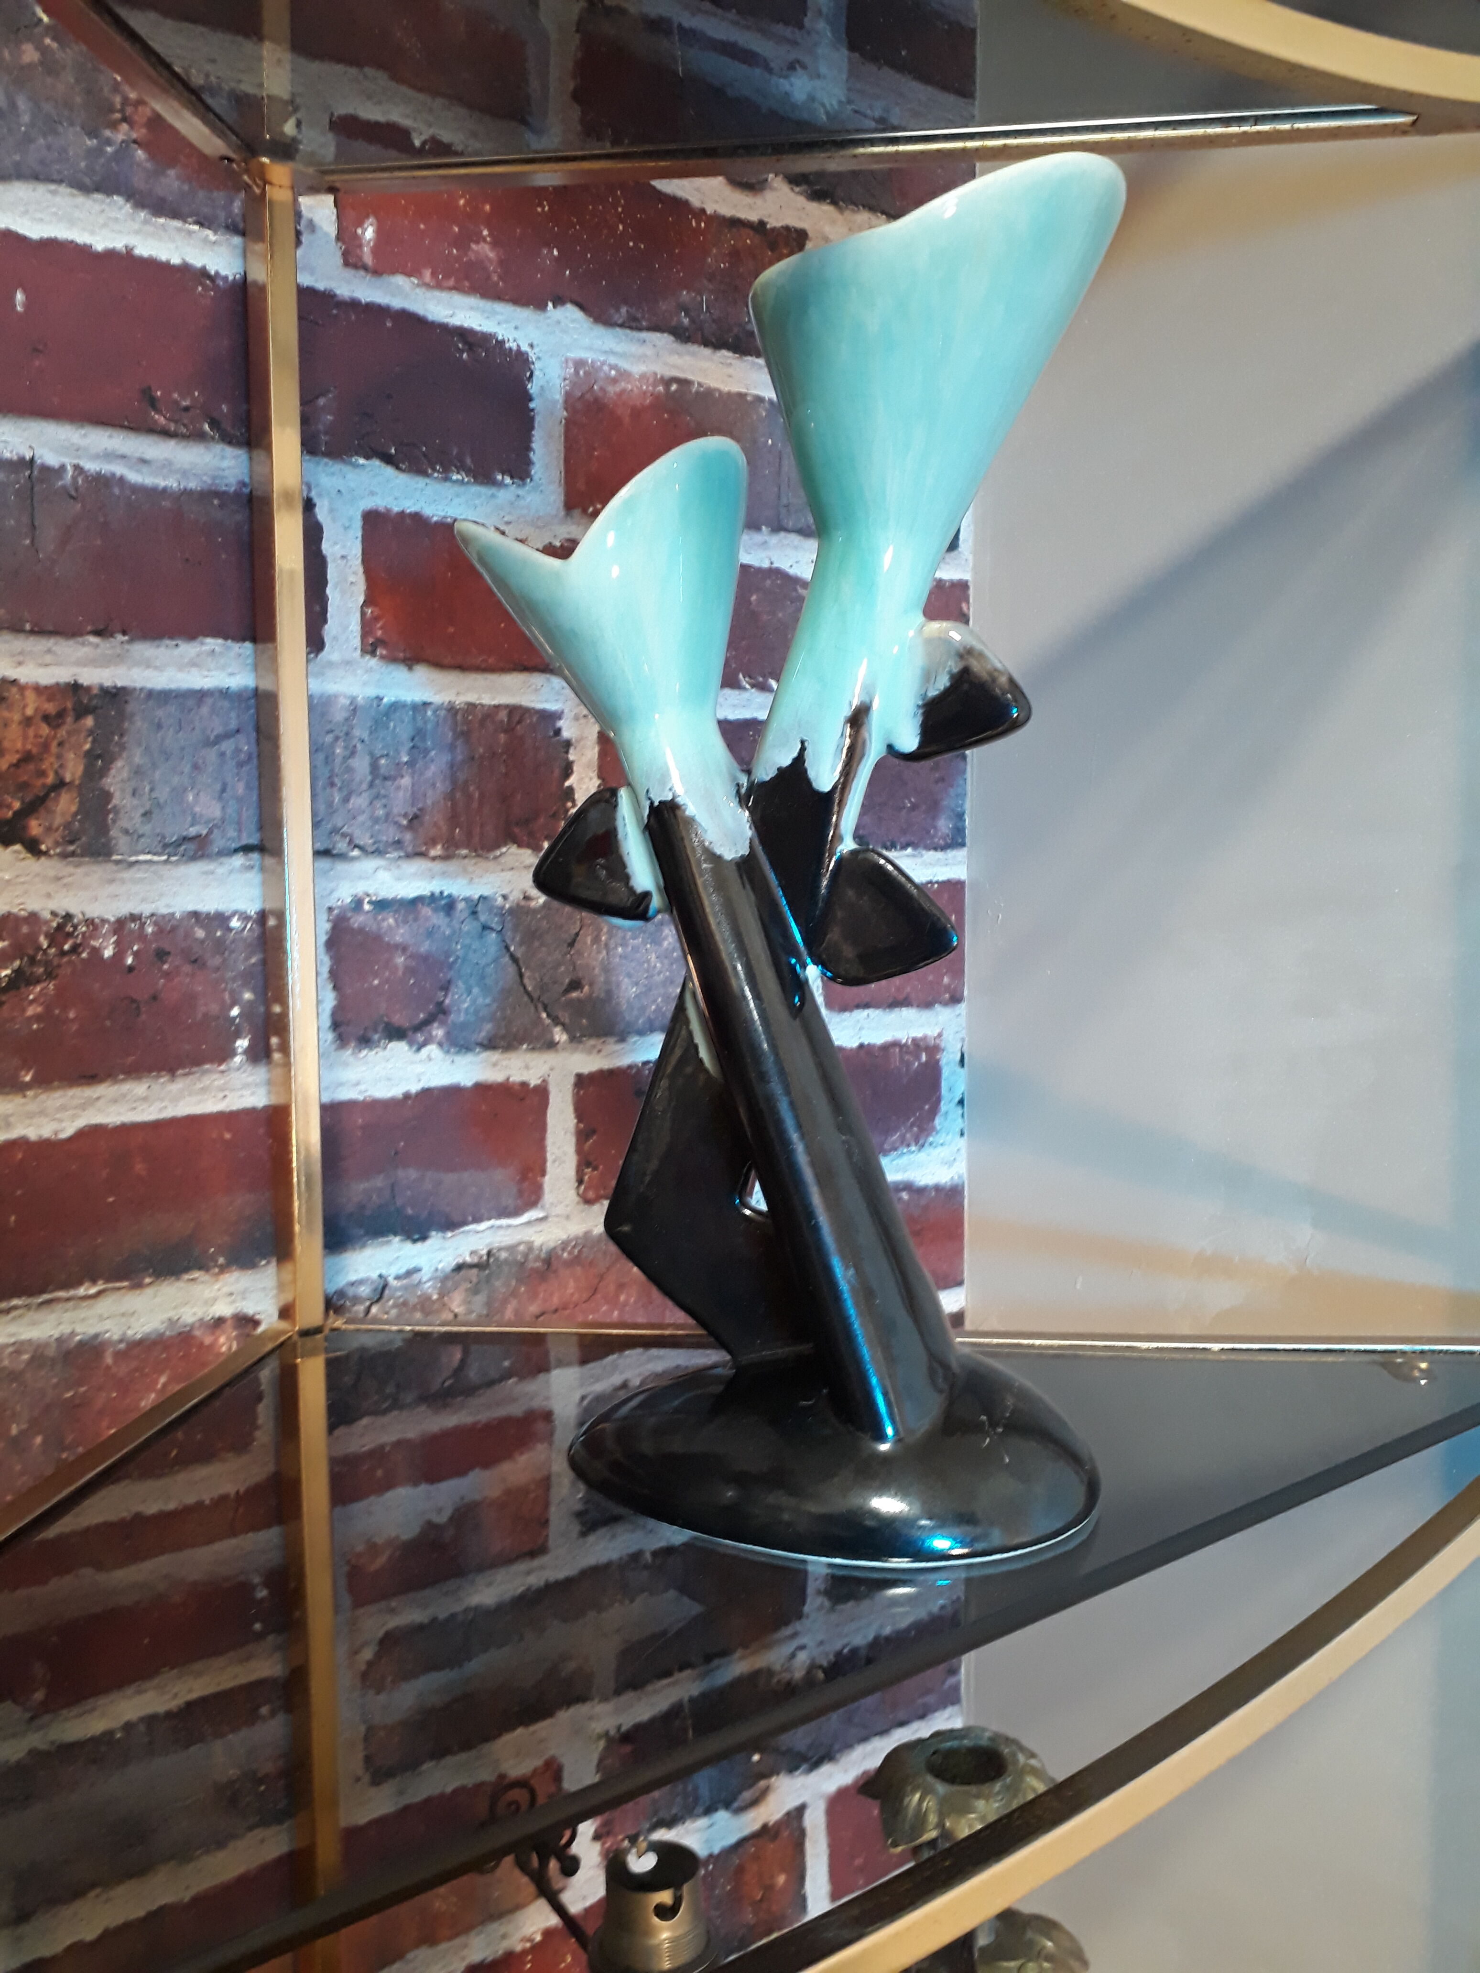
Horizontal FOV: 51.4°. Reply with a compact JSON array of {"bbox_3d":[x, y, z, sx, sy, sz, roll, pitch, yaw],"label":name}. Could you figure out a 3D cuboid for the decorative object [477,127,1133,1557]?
[{"bbox_3d":[0.013,-0.036,0.428,0.189,0.347,0.119,3,6,26],"label":"decorative object"}]

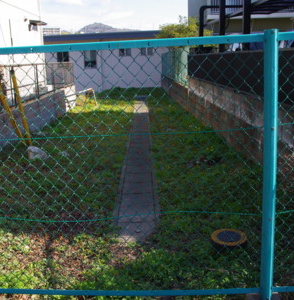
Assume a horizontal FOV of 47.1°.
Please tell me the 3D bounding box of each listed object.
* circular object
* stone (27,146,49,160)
[{"bbox_3d":[0.637,0.705,2.608,0.275,0.065,0.275,-2,15,0],"label":"circular object"},{"bbox_3d":[-1.634,0.052,5.050,0.300,0.180,0.210,-7,16,-18],"label":"stone"}]

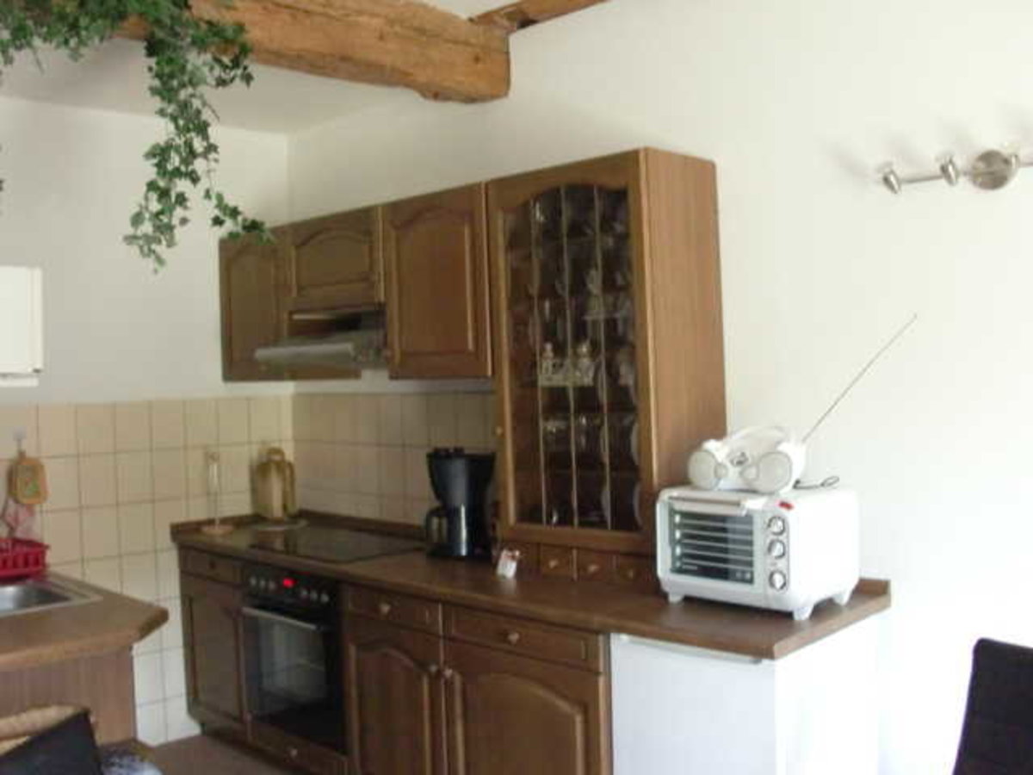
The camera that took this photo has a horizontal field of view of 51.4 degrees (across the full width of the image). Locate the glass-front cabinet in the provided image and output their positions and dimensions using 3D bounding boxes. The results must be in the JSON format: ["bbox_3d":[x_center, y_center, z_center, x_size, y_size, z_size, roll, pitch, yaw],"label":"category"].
[{"bbox_3d":[0.266,-0.092,3.262,0.620,1.118,0.340,-1,1,44],"label":"glass-front cabinet"}]

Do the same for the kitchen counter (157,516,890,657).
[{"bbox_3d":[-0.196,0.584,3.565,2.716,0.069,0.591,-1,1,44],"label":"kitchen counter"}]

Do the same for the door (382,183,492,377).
[{"bbox_3d":[-0.260,-0.332,3.527,0.490,0.599,0.025,-1,2,44],"label":"door"}]

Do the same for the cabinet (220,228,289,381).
[{"bbox_3d":[-1.043,-0.321,4.300,0.489,0.606,0.025,-1,1,44],"label":"cabinet"}]

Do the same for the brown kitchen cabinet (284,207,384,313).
[{"bbox_3d":[-0.662,-0.460,3.925,0.579,0.343,0.025,-1,1,44],"label":"brown kitchen cabinet"}]

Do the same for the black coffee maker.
[{"bbox_3d":[-0.202,0.408,3.786,0.197,0.355,0.246,-1,1,44],"label":"black coffee maker"}]

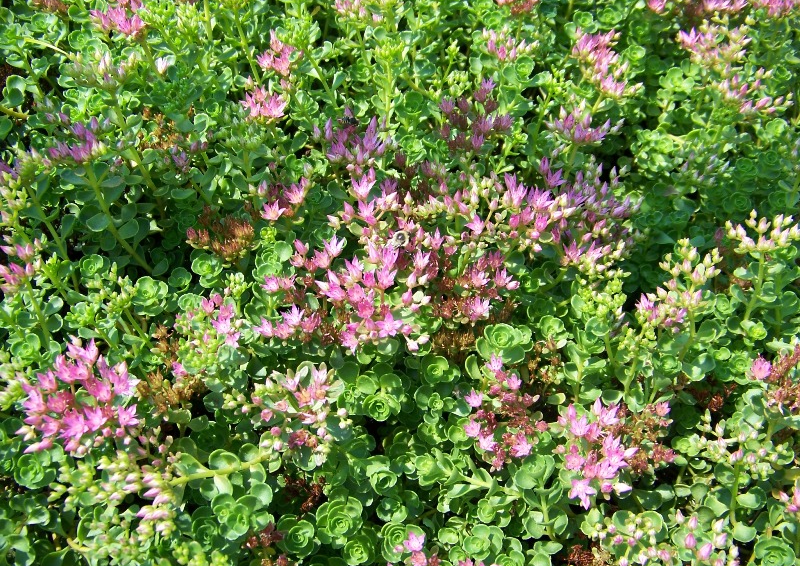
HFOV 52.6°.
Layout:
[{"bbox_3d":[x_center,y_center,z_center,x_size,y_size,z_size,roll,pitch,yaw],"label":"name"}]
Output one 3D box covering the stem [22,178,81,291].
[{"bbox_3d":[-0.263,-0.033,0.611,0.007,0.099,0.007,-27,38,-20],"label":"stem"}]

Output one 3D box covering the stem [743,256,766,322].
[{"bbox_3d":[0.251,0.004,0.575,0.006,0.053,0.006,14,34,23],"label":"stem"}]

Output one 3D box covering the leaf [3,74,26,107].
[{"bbox_3d":[-0.343,-0.171,0.720,0.019,0.016,0.019,36,60,27],"label":"leaf"}]

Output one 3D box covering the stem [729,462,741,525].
[{"bbox_3d":[0.203,0.128,0.490,0.005,0.046,0.005,4,26,23],"label":"stem"}]

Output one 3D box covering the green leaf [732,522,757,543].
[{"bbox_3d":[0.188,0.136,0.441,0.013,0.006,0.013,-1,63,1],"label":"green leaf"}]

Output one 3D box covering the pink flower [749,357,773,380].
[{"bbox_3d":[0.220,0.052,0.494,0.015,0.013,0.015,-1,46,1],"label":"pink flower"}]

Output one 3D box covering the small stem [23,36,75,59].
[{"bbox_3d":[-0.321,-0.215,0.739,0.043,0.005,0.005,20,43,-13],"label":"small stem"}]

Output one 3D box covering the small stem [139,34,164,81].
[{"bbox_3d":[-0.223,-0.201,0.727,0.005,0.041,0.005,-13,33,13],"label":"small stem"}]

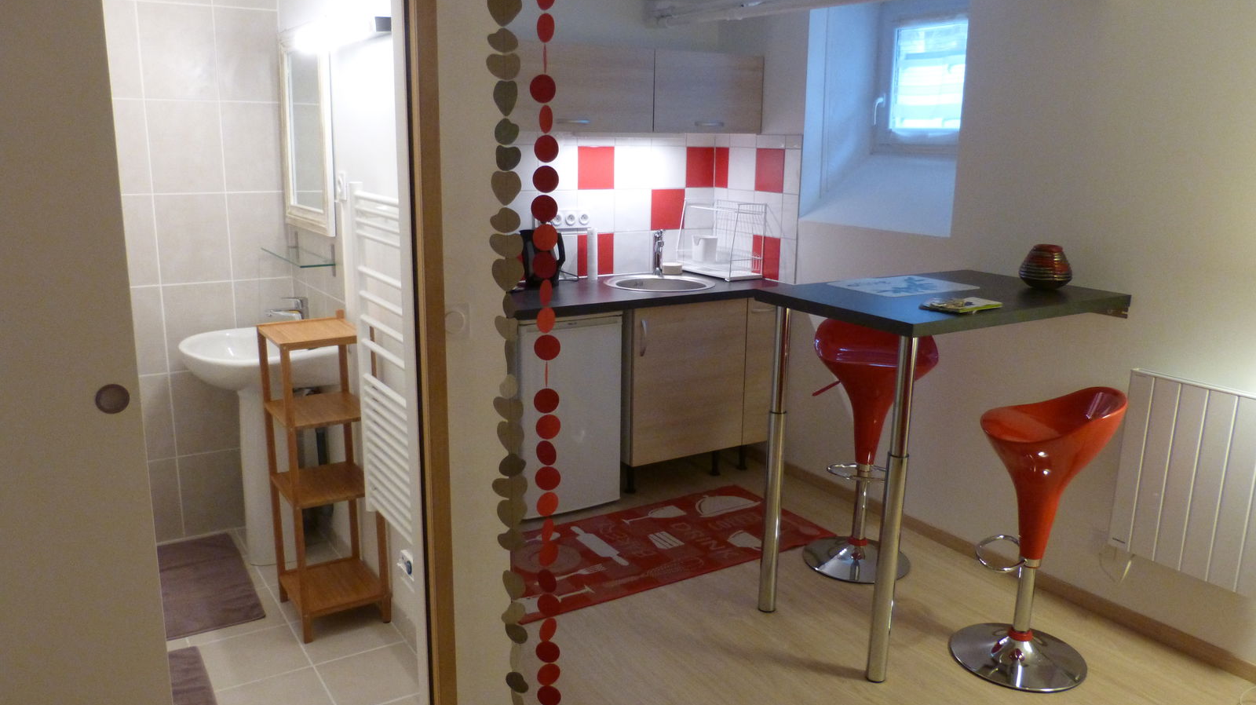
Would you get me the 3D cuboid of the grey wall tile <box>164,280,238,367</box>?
[{"bbox_3d":[-1.627,-0.101,3.601,0.250,0.333,0.010,-7,15,-30],"label":"grey wall tile"}]

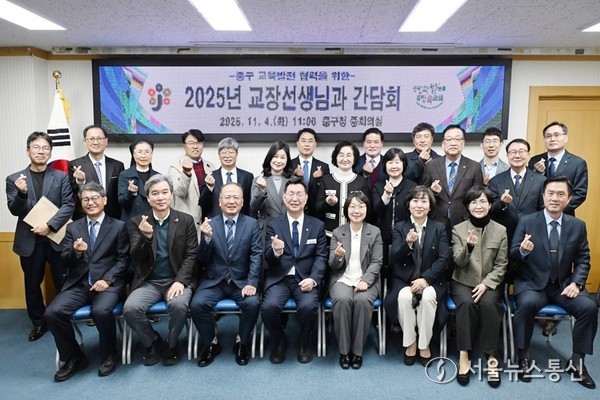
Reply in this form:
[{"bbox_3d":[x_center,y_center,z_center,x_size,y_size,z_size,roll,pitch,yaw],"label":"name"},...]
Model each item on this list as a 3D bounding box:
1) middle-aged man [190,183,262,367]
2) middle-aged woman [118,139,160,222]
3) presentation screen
[{"bbox_3d":[-0.571,0.527,3.366,0.542,1.320,0.640,-1,6,-7],"label":"middle-aged man"},{"bbox_3d":[-1.393,0.325,3.821,0.453,1.635,0.355,-2,6,-16],"label":"middle-aged woman"},{"bbox_3d":[0.024,-0.961,4.180,4.000,0.790,0.100,0,6,1],"label":"presentation screen"}]

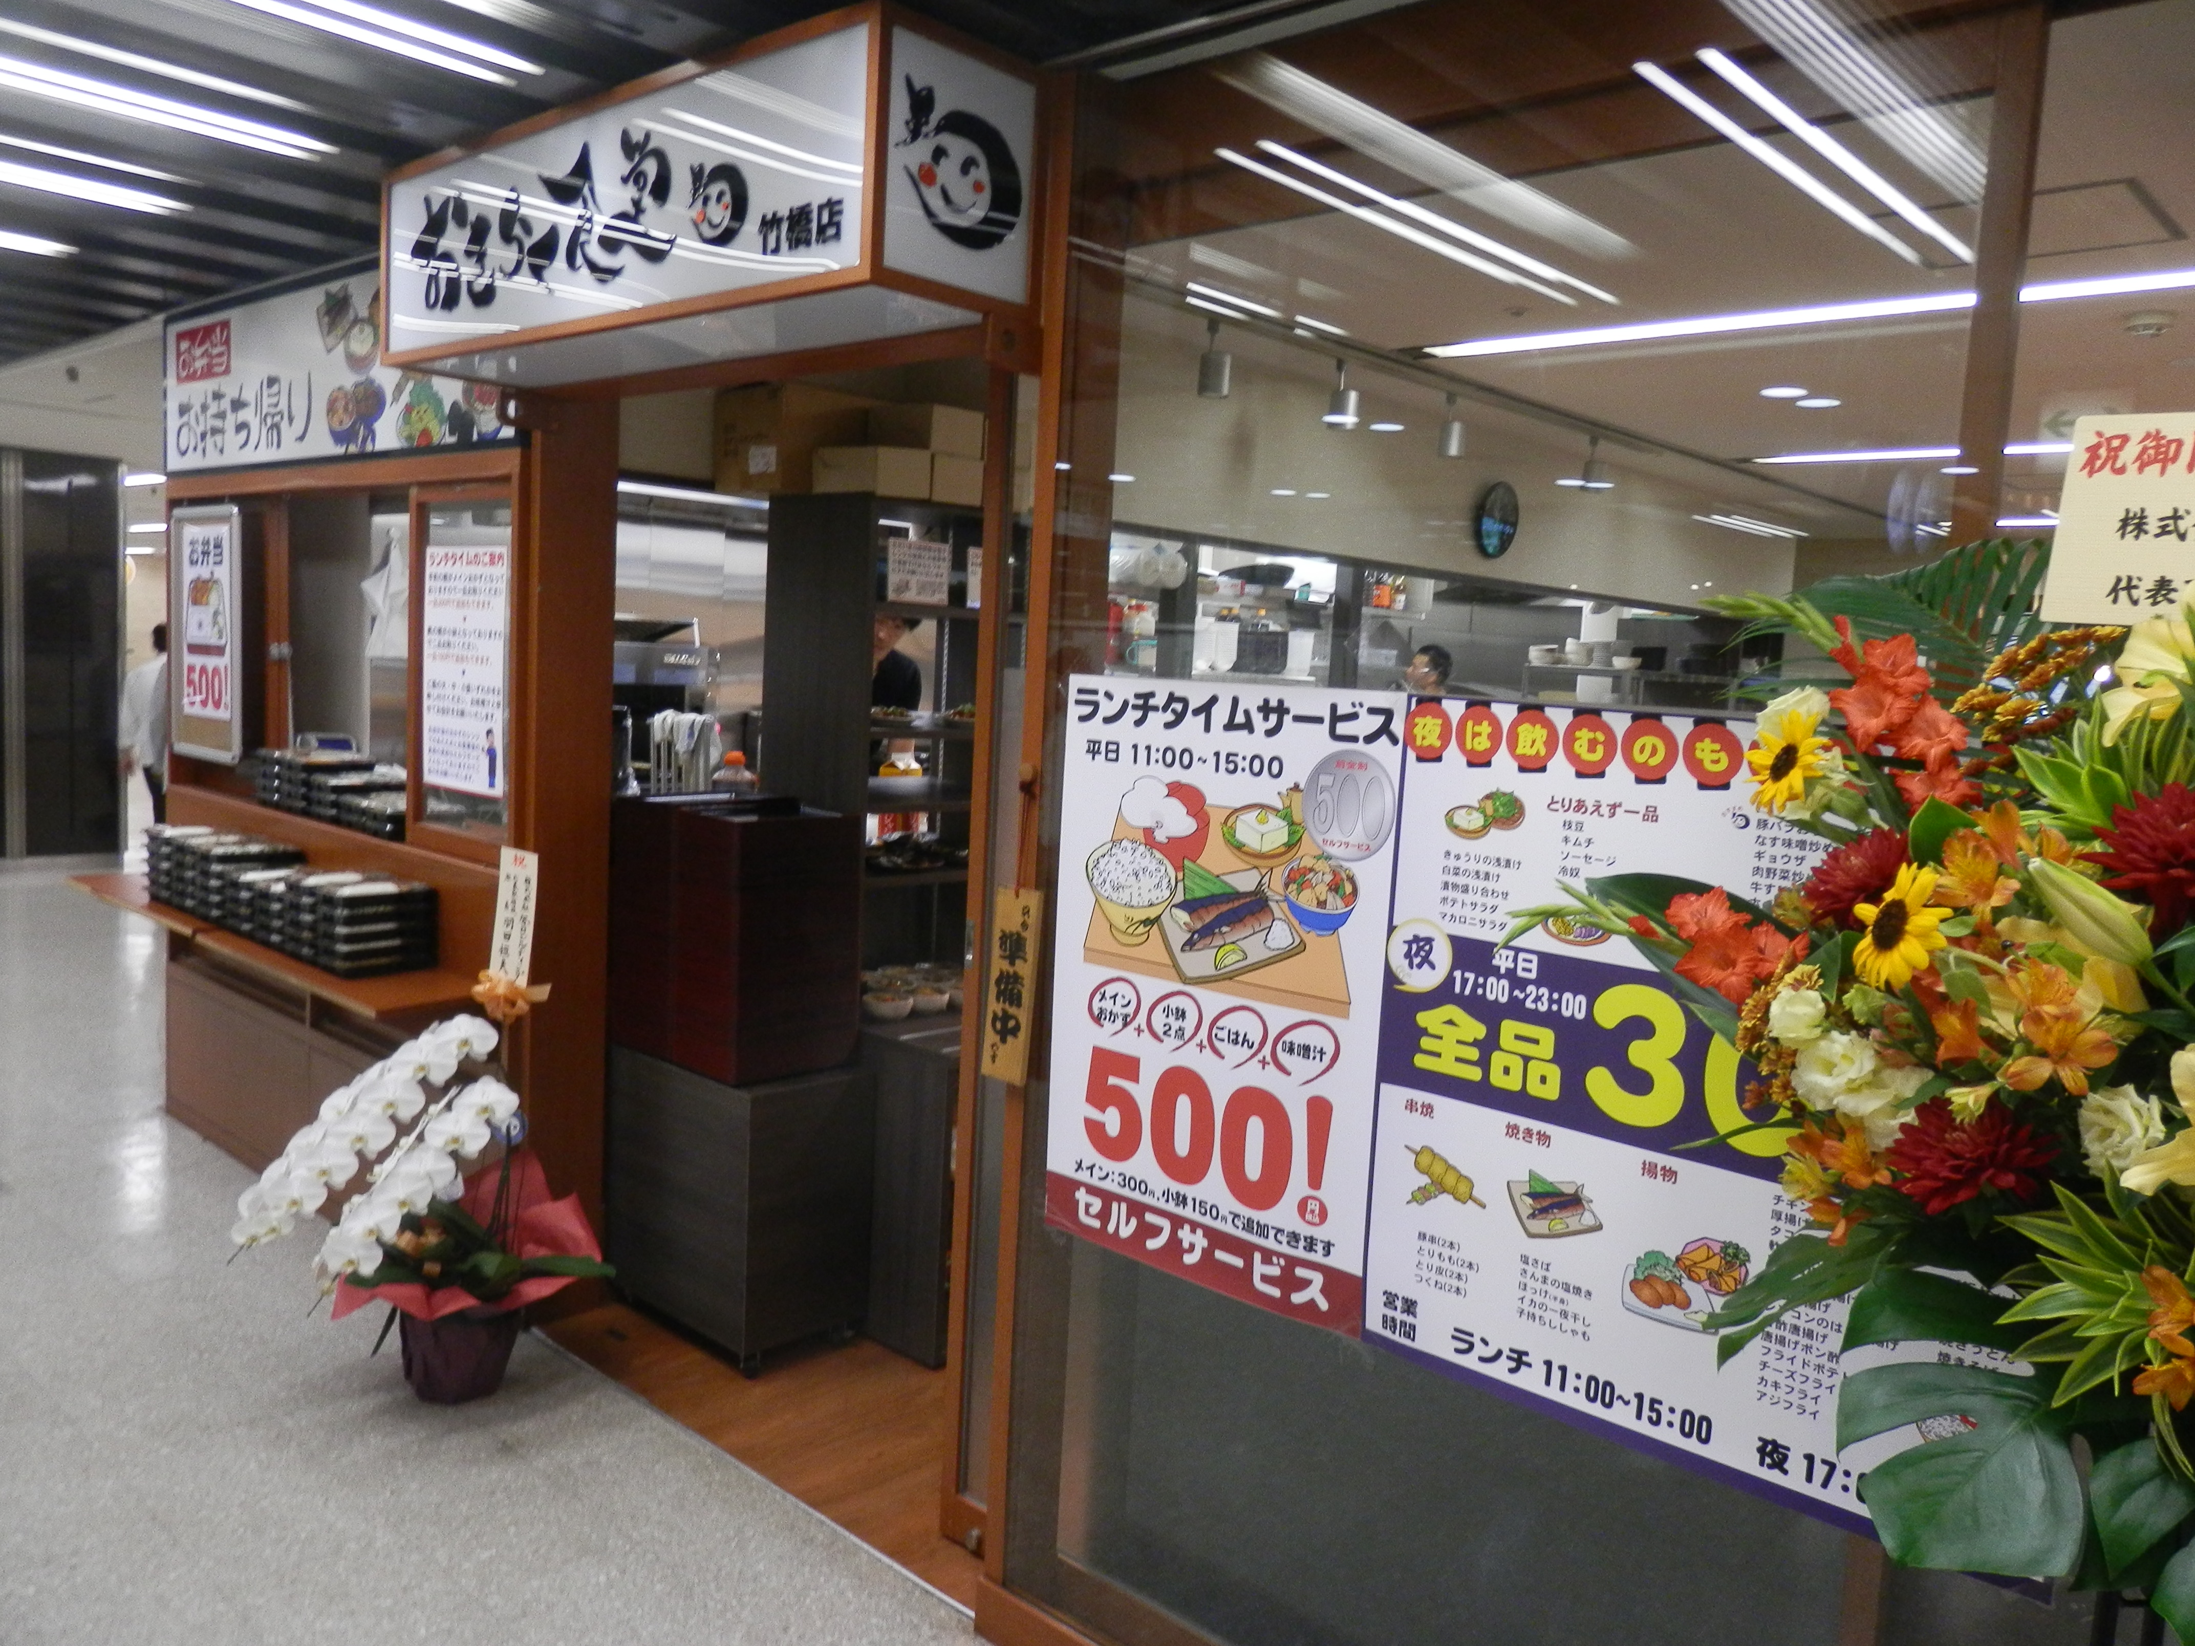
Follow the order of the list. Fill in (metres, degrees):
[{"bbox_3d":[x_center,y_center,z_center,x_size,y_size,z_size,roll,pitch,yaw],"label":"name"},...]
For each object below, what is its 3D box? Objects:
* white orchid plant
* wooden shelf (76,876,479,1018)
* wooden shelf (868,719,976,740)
[{"bbox_3d":[-1.314,0.680,3.072,0.452,0.585,0.562,9,9,41],"label":"white orchid plant"},{"bbox_3d":[-2.152,0.274,4.046,2.059,0.019,0.279,9,9,41],"label":"wooden shelf"},{"bbox_3d":[-0.470,-0.224,3.724,0.368,0.020,0.485,9,9,41],"label":"wooden shelf"}]

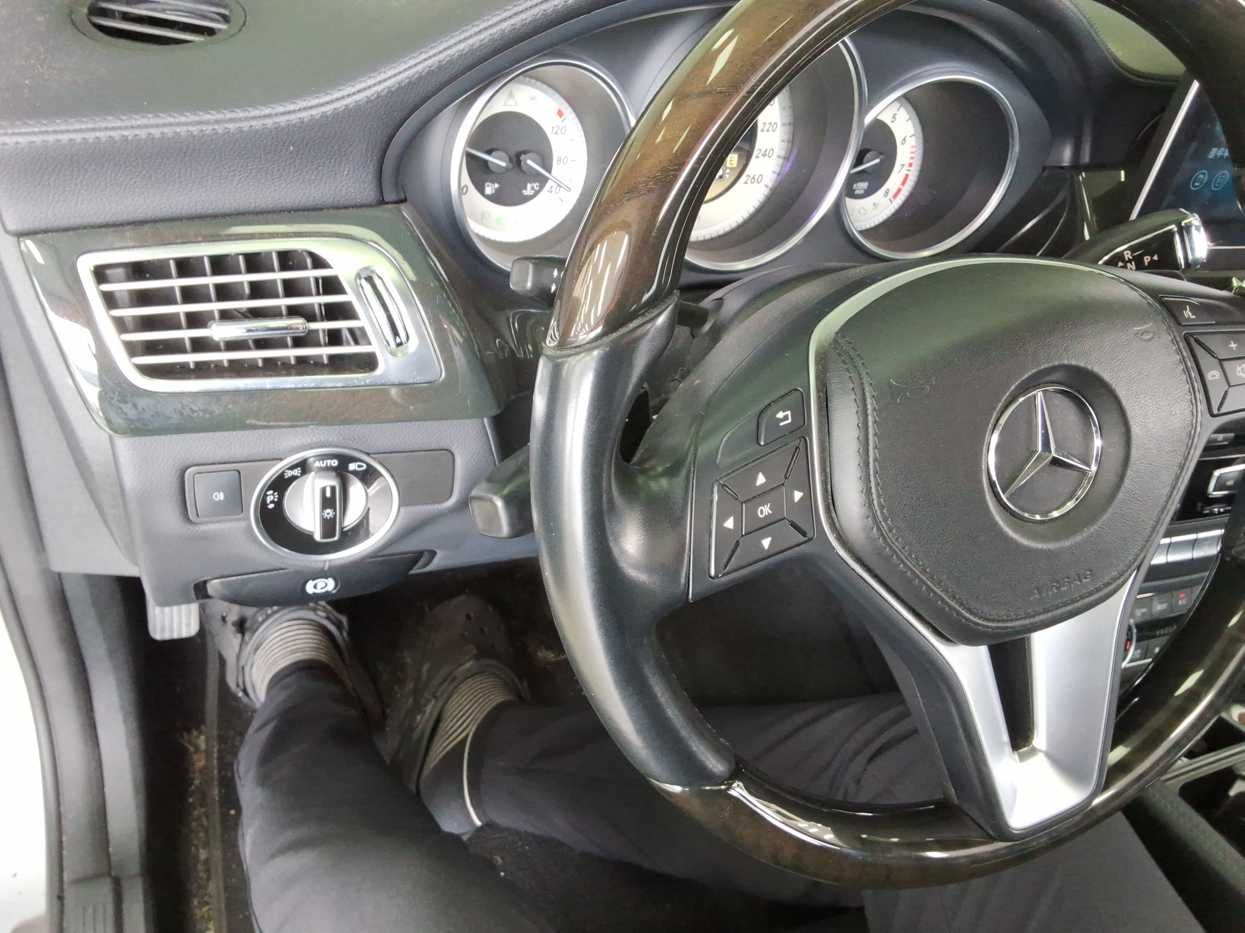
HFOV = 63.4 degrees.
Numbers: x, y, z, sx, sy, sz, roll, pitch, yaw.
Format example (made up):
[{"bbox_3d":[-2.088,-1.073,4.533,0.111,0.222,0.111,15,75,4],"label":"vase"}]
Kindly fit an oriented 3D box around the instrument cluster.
[{"bbox_3d":[0.071,-0.179,0.568,0.380,0.145,0.080,-6,30,-18],"label":"instrument cluster"}]

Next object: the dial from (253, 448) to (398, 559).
[{"bbox_3d":[-0.149,0.025,0.509,0.073,0.073,0.025,-4,38,-16],"label":"dial"}]

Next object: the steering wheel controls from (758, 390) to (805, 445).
[{"bbox_3d":[0.058,-0.018,0.368,0.020,0.017,0.008,-16,17,-15],"label":"steering wheel controls"}]

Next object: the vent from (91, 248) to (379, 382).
[{"bbox_3d":[-0.167,-0.068,0.446,0.113,0.059,0.030,-6,28,-18],"label":"vent"}]

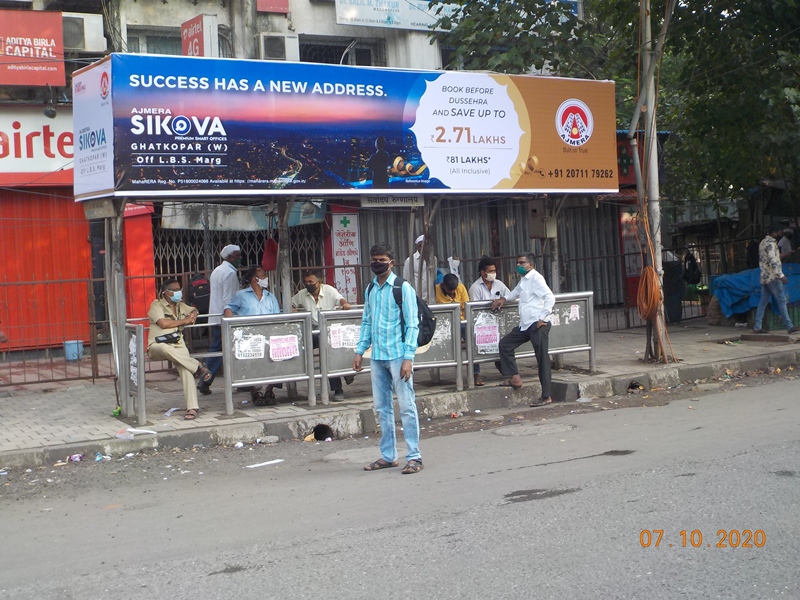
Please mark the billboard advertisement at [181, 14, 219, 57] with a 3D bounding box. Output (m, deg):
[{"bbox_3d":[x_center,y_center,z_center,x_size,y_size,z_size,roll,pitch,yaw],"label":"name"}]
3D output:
[{"bbox_3d":[-3.179,-4.021,17.441,0.250,0.920,0.850,-4,2,-32],"label":"billboard advertisement"}]

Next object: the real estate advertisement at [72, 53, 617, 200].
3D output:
[{"bbox_3d":[-0.390,-1.800,12.021,6.000,1.300,1.420,-4,3,-30],"label":"real estate advertisement"}]

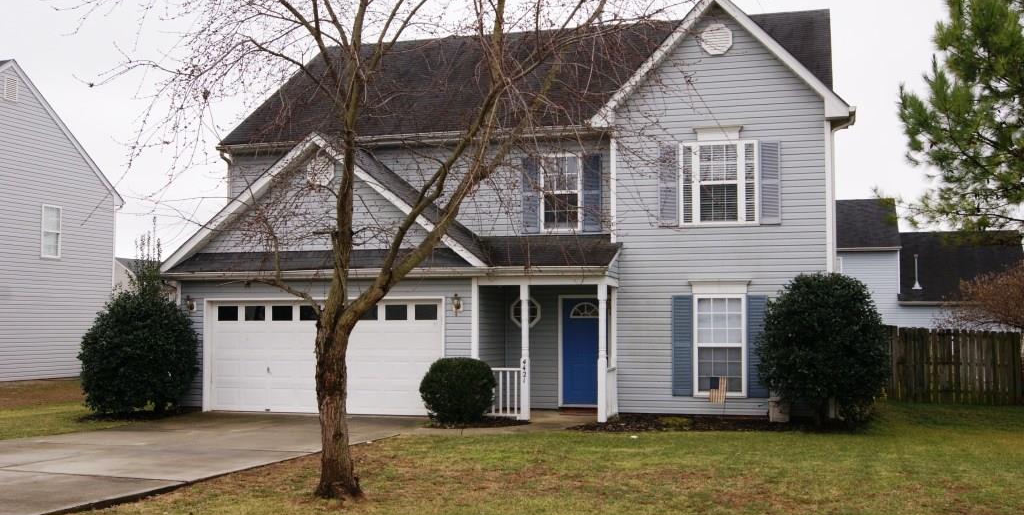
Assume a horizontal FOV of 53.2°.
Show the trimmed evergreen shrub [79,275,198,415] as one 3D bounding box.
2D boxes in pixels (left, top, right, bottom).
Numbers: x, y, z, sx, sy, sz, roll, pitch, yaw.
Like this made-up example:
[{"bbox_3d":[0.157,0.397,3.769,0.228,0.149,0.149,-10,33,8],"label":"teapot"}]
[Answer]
[{"bbox_3d":[-7.055,1.666,19.407,2.121,2.607,2.121,-1,-4,15],"label":"trimmed evergreen shrub"}]

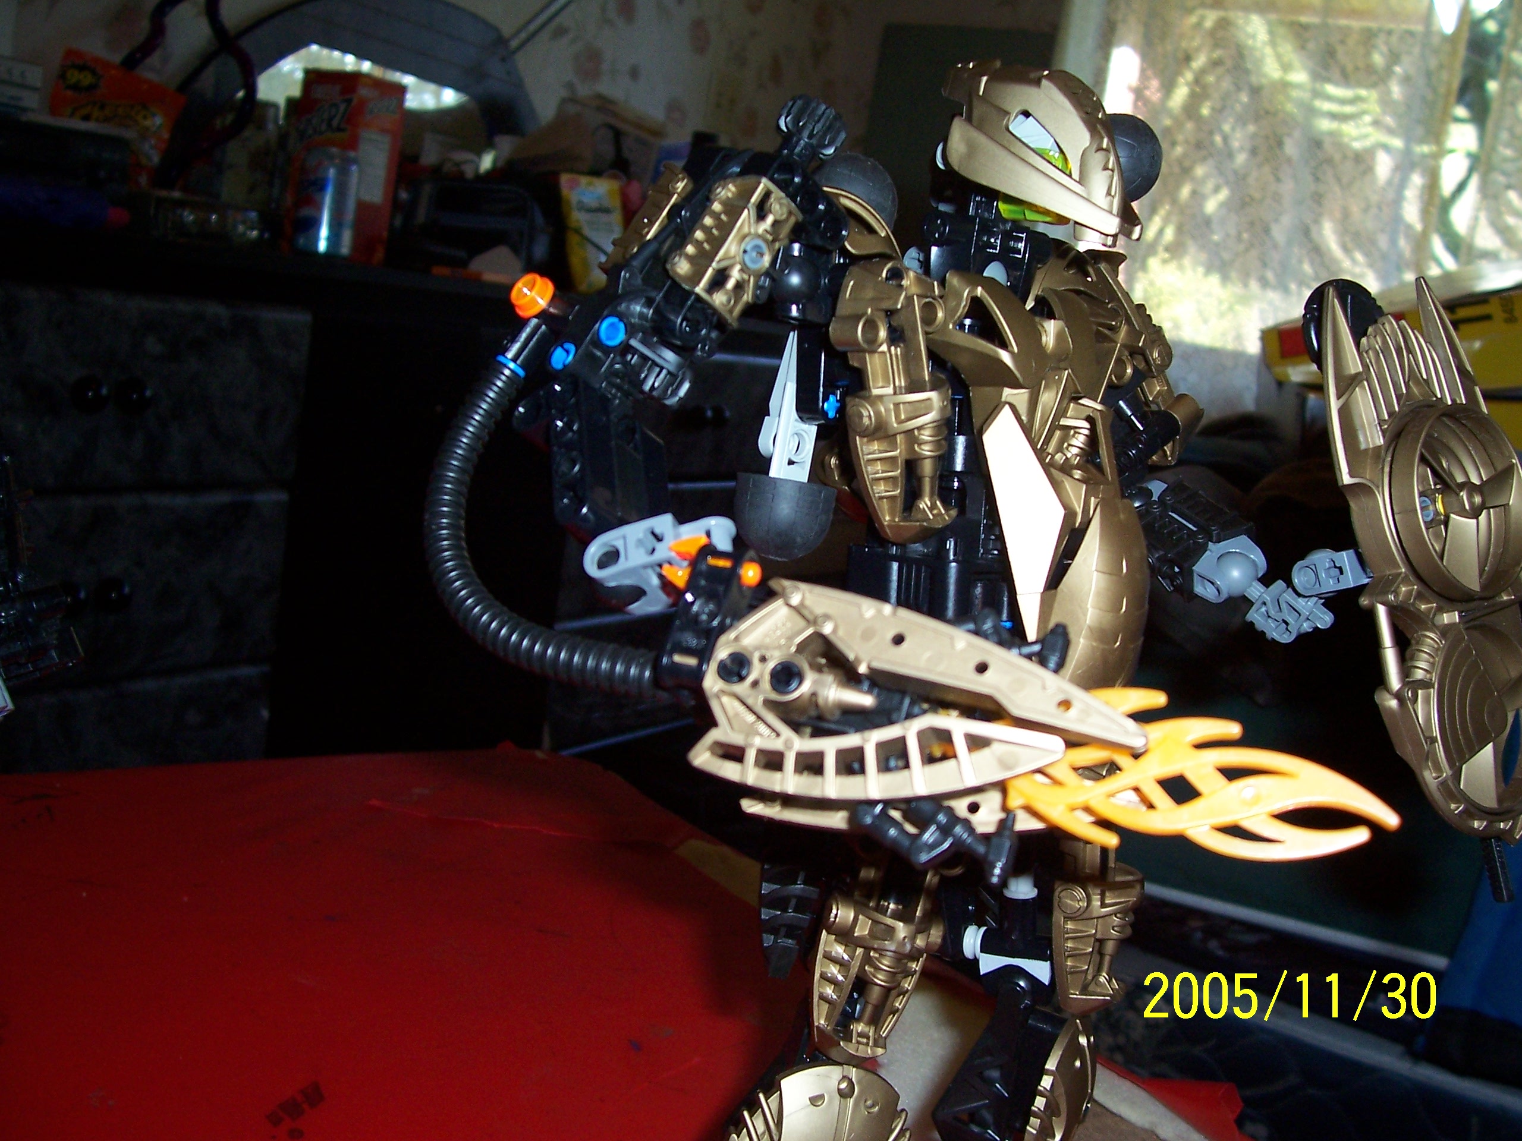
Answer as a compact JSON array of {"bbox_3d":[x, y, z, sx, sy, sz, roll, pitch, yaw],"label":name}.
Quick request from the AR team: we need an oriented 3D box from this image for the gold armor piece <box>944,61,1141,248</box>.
[{"bbox_3d":[0.069,-0.101,0.365,0.043,0.036,0.031,21,16,23],"label":"gold armor piece"}]

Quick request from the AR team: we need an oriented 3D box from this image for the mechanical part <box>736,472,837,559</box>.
[{"bbox_3d":[0.006,-0.012,0.345,0.023,0.019,0.023,8,6,-1],"label":"mechanical part"}]

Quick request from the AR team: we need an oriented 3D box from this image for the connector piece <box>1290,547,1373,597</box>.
[{"bbox_3d":[0.126,0.000,0.330,0.010,0.011,0.022,-6,-4,-39],"label":"connector piece"}]

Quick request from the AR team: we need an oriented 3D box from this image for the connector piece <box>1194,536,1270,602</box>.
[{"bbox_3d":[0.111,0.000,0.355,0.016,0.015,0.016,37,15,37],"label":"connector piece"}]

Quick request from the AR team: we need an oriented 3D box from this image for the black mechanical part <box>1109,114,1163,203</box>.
[{"bbox_3d":[0.093,-0.107,0.388,0.023,0.023,0.019,-1,10,-39],"label":"black mechanical part"}]

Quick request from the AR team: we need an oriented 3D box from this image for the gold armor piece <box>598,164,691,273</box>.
[{"bbox_3d":[-0.025,-0.078,0.328,0.013,0.027,0.008,15,-28,50],"label":"gold armor piece"}]

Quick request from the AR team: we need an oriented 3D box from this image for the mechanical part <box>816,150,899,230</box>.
[{"bbox_3d":[0.022,-0.089,0.355,0.023,0.023,0.019,4,-5,-30],"label":"mechanical part"}]

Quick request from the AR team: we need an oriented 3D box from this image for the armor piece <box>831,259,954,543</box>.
[{"bbox_3d":[0.031,-0.039,0.348,0.018,0.064,0.026,2,10,44],"label":"armor piece"}]

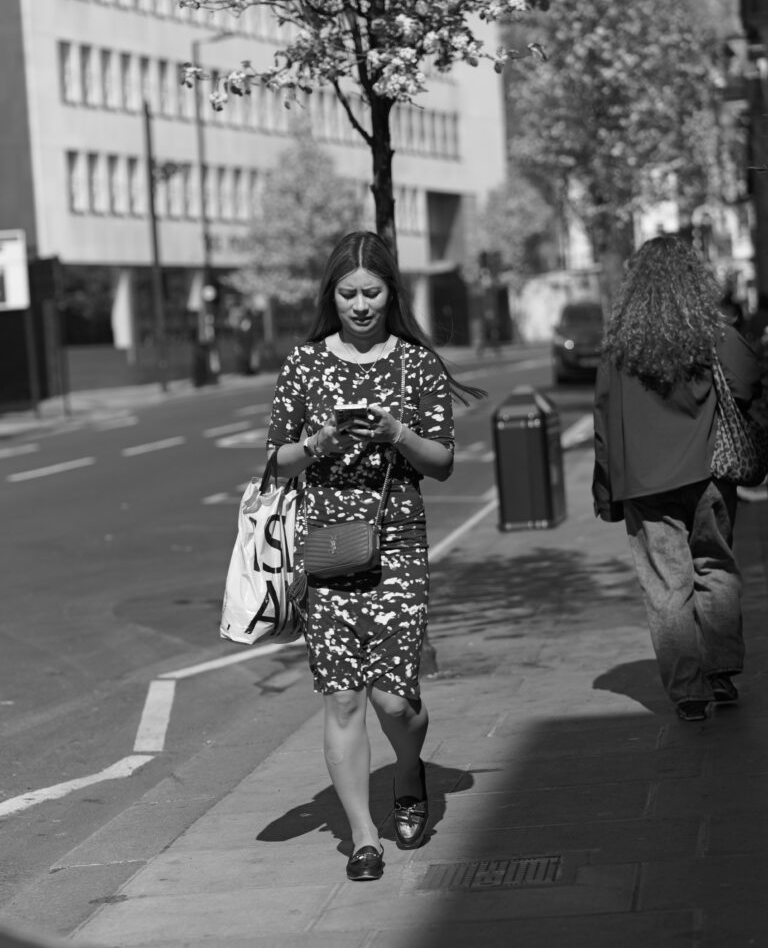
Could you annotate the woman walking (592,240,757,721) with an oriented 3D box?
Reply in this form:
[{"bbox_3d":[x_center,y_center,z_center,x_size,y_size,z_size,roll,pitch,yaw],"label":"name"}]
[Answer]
[{"bbox_3d":[1.022,-0.005,9.470,0.560,1.650,0.520,-3,3,6],"label":"woman walking"}]

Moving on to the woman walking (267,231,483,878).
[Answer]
[{"bbox_3d":[-0.032,0.188,7.040,0.520,1.640,0.520,-3,3,4],"label":"woman walking"}]

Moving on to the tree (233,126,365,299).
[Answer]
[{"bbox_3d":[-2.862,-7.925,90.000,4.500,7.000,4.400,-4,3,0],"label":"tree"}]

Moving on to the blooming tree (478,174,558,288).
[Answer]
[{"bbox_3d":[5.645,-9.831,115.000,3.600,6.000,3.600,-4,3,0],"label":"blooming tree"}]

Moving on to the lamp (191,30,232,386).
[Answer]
[{"bbox_3d":[-5.018,-7.907,81.000,1.250,10.600,0.400,-3,3,15],"label":"lamp"}]

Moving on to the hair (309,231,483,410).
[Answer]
[{"bbox_3d":[0.028,-0.403,7.000,0.440,0.450,0.250,-3,3,3],"label":"hair"}]

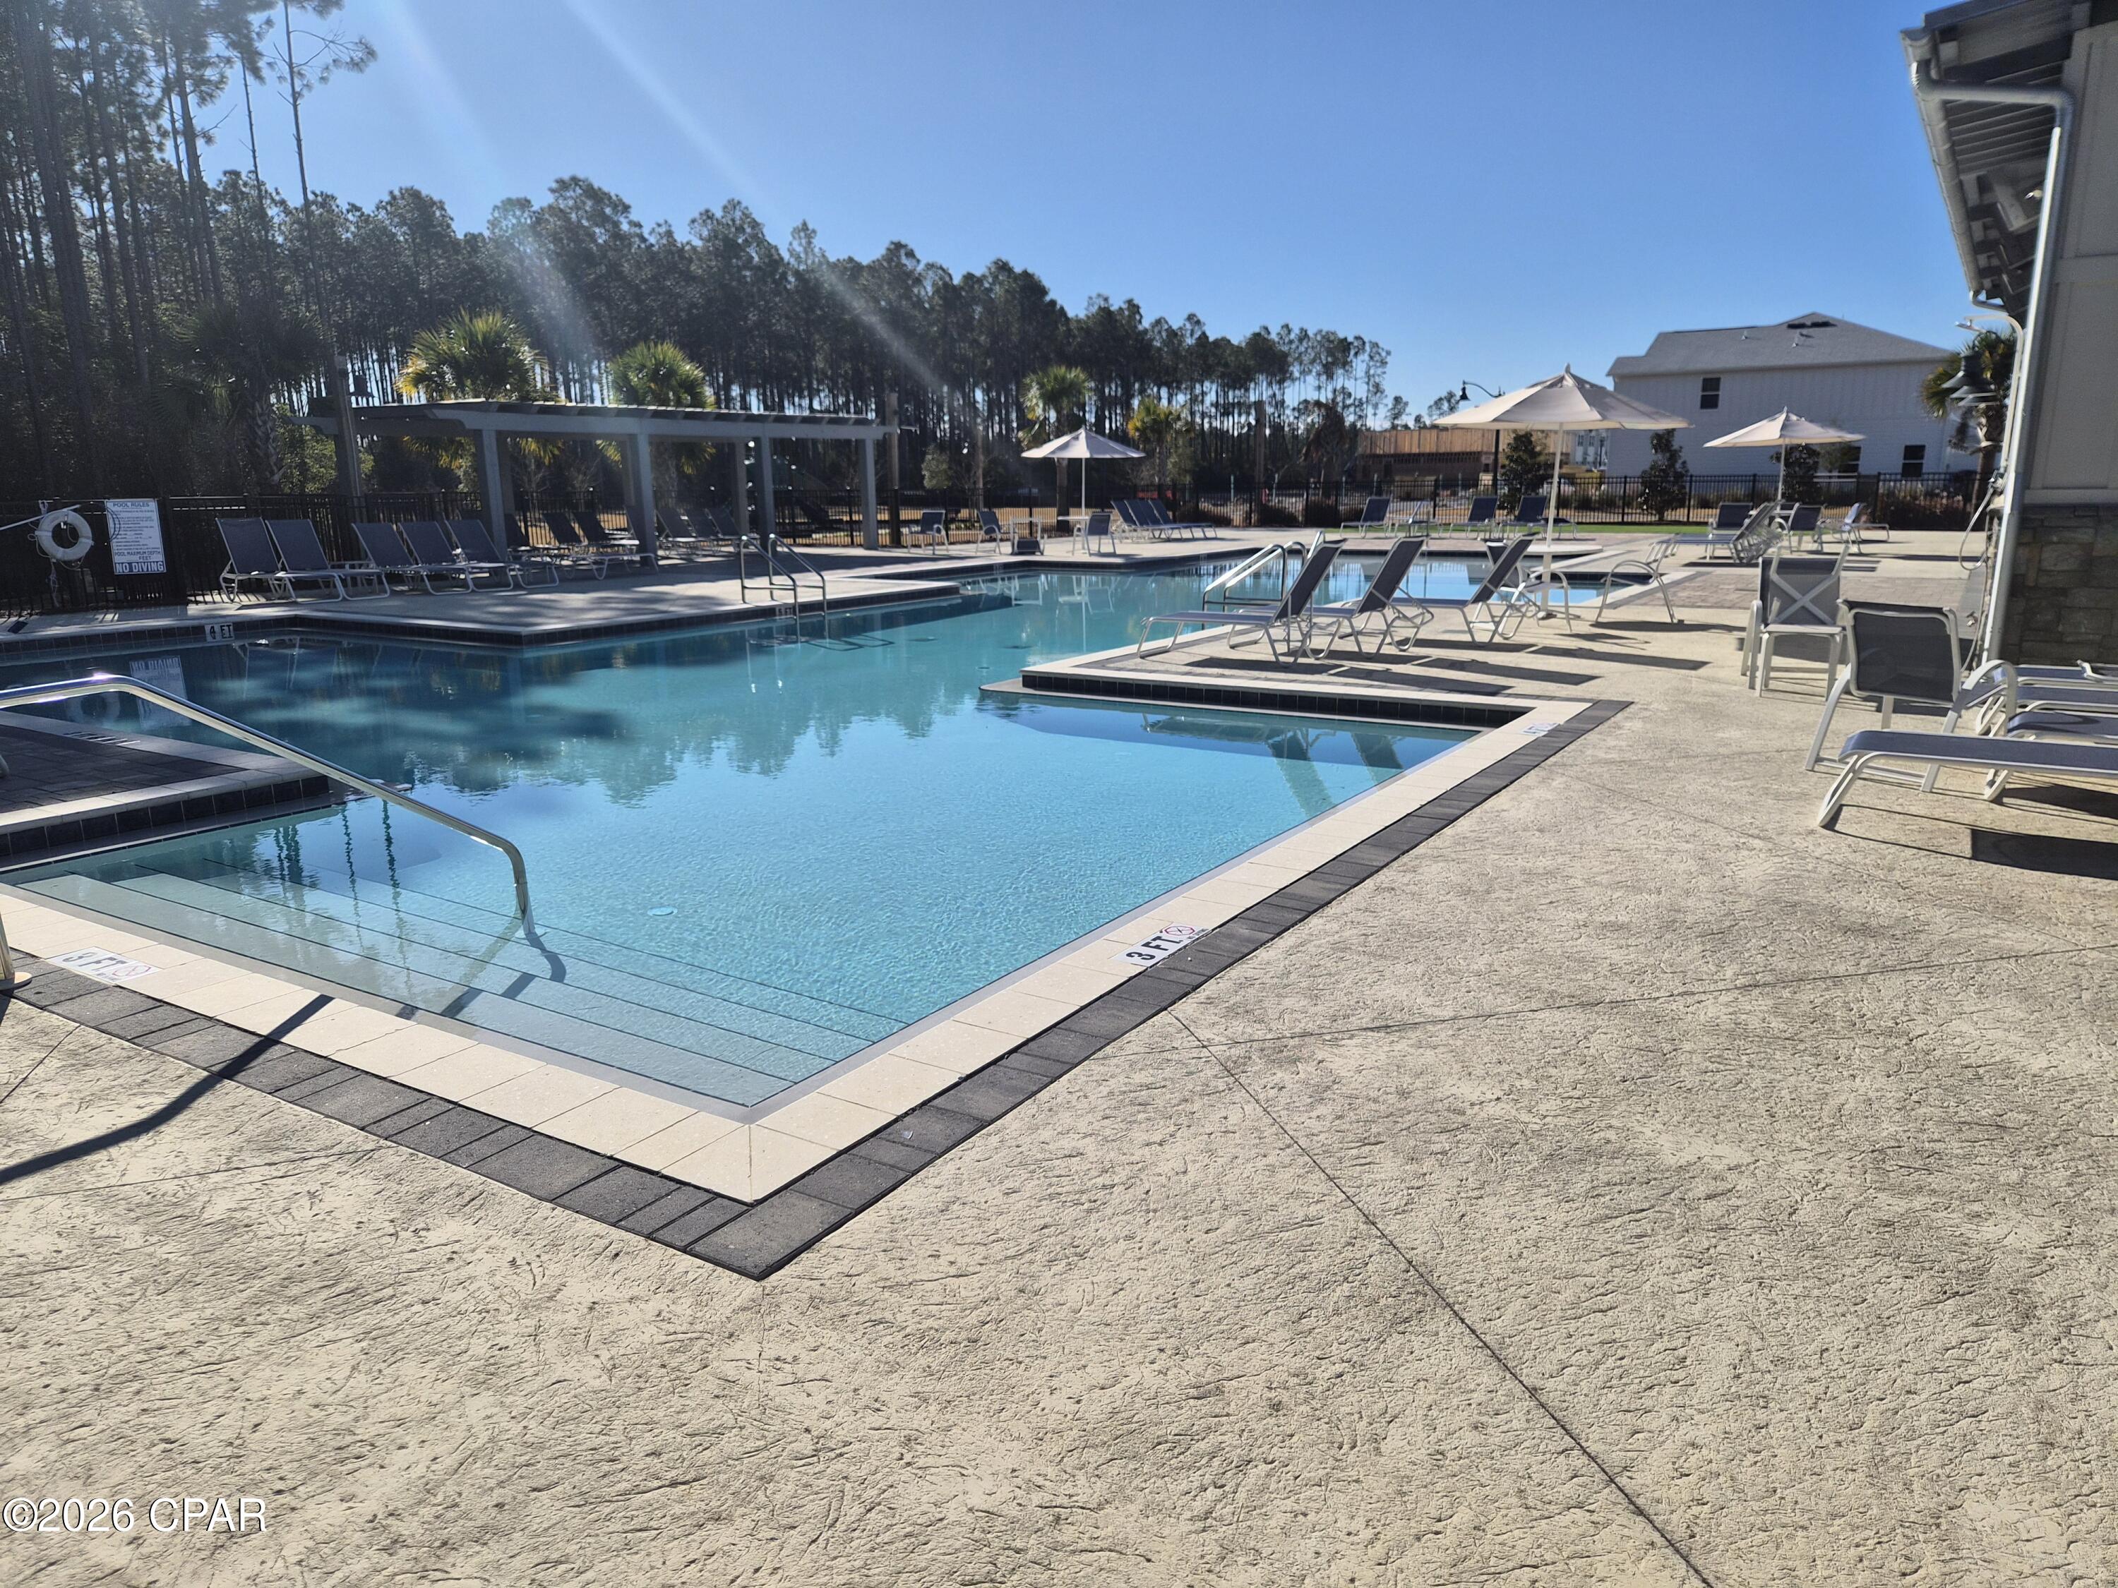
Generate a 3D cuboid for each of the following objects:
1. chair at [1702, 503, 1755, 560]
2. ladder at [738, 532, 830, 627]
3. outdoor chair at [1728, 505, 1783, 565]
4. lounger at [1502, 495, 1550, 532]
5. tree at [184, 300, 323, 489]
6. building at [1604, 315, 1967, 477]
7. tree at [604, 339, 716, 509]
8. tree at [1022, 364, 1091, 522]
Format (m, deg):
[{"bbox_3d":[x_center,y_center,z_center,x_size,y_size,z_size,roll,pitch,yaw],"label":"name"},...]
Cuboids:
[{"bbox_3d":[11.744,-4.558,24.504,0.720,0.920,0.780,8,15,36],"label":"chair"},{"bbox_3d":[-3.645,-2.814,18.594,0.980,1.200,0.560,7,15,32],"label":"ladder"},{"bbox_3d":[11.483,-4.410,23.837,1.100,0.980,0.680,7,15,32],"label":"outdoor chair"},{"bbox_3d":[12.348,-7.330,37.245,0.650,1.084,1.793,8,15,34],"label":"lounger"},{"bbox_3d":[-14.553,-6.343,25.463,2.500,5.050,2.500,-1,12,0],"label":"tree"},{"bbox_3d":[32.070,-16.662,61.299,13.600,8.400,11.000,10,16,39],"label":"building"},{"bbox_3d":[-10.050,-8.867,35.908,2.850,5.125,2.850,-1,13,0],"label":"tree"},{"bbox_3d":[0.084,-11.004,44.935,2.350,5.300,2.350,-1,12,0],"label":"tree"}]

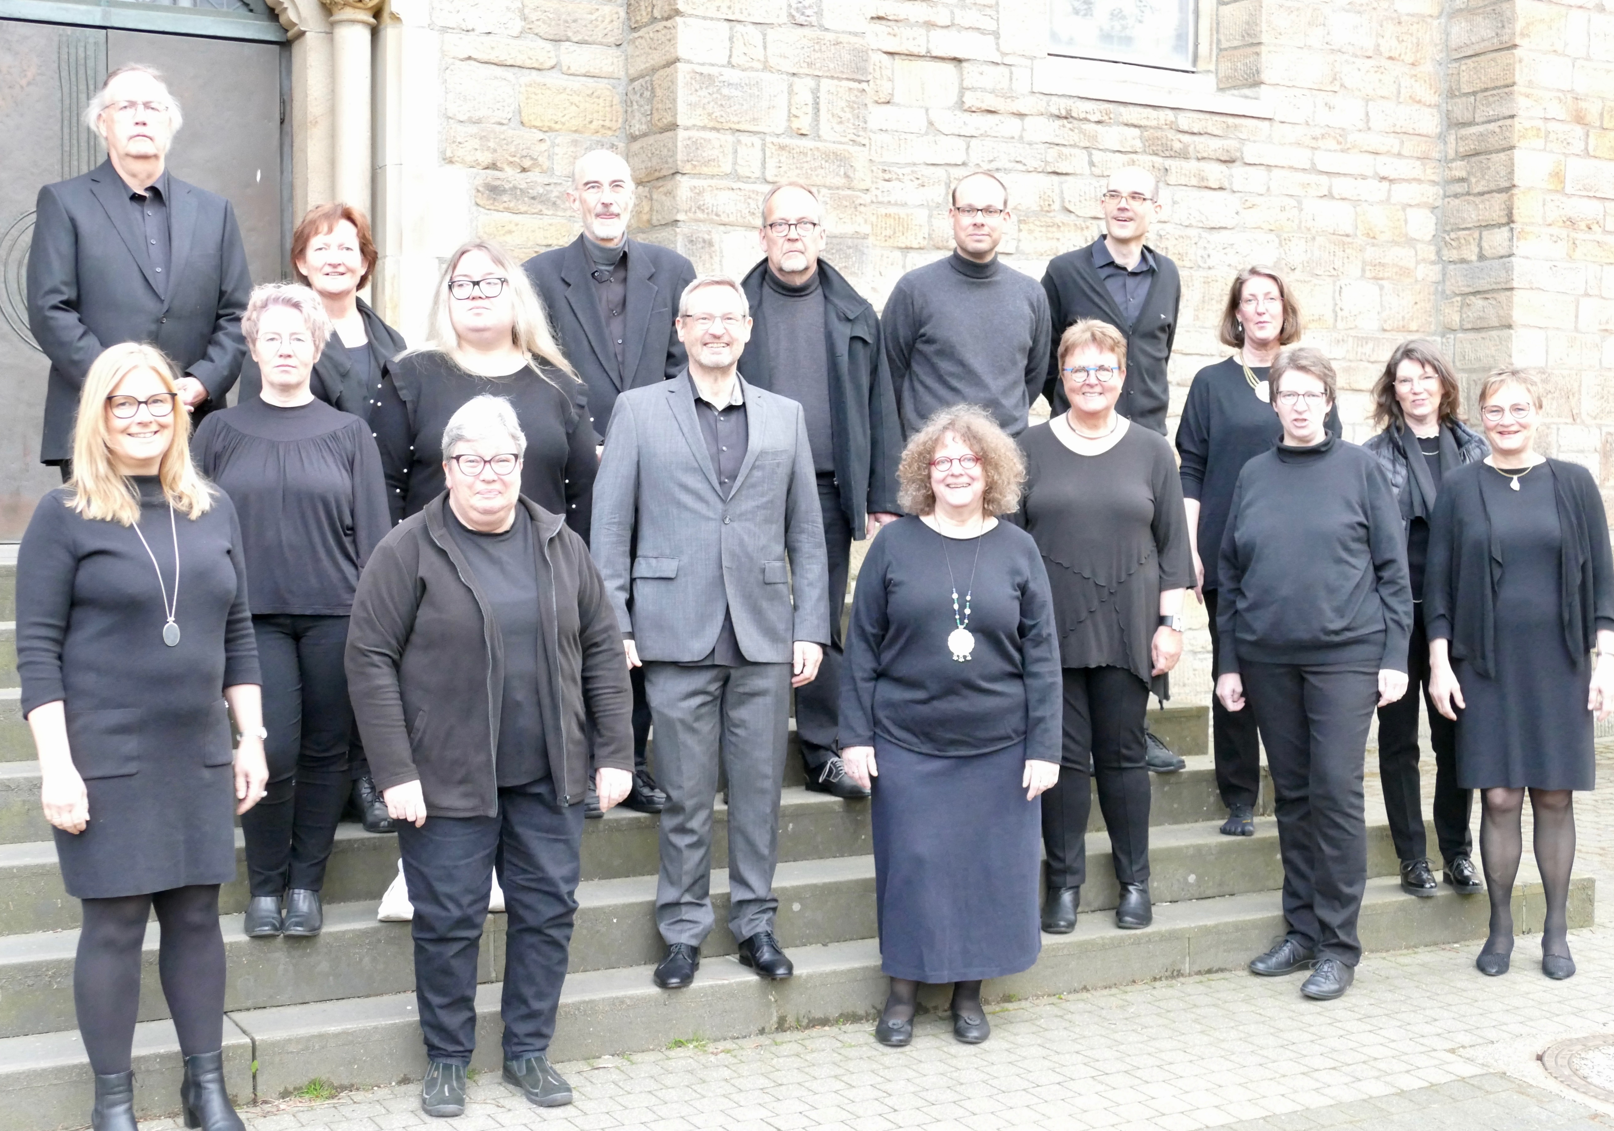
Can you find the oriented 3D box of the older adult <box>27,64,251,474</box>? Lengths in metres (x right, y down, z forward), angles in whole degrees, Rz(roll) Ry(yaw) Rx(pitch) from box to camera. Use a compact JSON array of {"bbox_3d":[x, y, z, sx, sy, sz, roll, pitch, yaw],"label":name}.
[{"bbox_3d":[-1.742,-0.391,5.648,0.560,1.810,0.400,-1,2,-32],"label":"older adult"}]

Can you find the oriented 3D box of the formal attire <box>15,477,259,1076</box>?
[{"bbox_3d":[-1.422,0.439,4.600,0.480,1.250,0.300,-1,2,-27],"label":"formal attire"}]

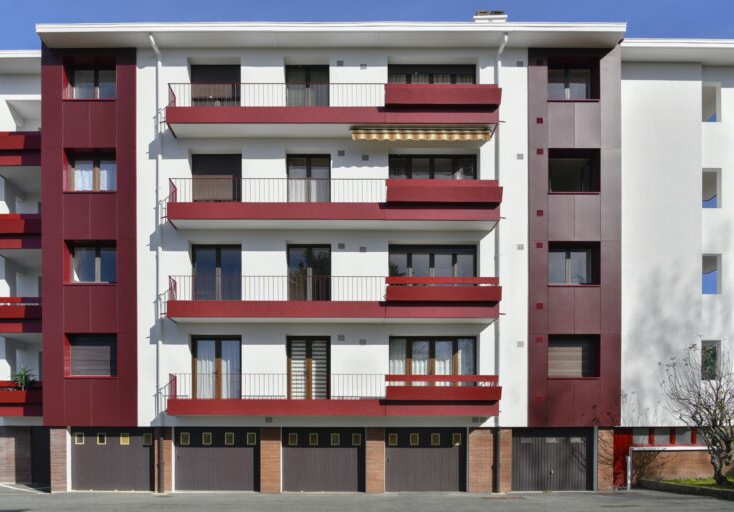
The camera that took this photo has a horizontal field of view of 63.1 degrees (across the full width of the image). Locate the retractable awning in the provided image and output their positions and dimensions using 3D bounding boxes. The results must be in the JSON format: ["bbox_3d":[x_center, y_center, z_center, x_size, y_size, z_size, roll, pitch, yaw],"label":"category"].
[{"bbox_3d":[1.560,-3.509,17.250,4.050,0.420,0.400,0,0,0],"label":"retractable awning"}]

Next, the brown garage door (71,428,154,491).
[{"bbox_3d":[-7.917,6.345,18.600,2.569,1.977,0.120,0,0,0],"label":"brown garage door"}]

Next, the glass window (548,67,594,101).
[{"bbox_3d":[6.354,-5.367,18.650,1.436,1.100,0.150,0,0,0],"label":"glass window"}]

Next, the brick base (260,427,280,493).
[{"bbox_3d":[-2.971,6.225,18.475,0.626,2.001,0.450,0,0,0],"label":"brick base"}]

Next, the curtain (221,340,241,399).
[{"bbox_3d":[-4.124,3.485,18.180,0.600,1.840,0.100,0,0,0],"label":"curtain"}]

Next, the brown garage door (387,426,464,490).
[{"bbox_3d":[1.788,6.182,18.100,2.460,1.960,0.100,0,0,0],"label":"brown garage door"}]

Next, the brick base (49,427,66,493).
[{"bbox_3d":[-9.212,6.111,17.850,0.523,1.942,0.380,0,0,0],"label":"brick base"}]

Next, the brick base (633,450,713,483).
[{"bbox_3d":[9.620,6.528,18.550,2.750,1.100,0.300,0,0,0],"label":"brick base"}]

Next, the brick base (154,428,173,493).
[{"bbox_3d":[-6.218,6.241,18.475,0.611,1.971,0.450,0,0,0],"label":"brick base"}]

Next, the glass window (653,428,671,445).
[{"bbox_3d":[9.449,5.772,19.100,0.560,0.510,0.060,0,0,0],"label":"glass window"}]

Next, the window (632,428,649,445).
[{"bbox_3d":[8.746,5.772,19.100,0.560,0.510,0.060,0,0,0],"label":"window"}]

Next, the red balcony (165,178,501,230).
[{"bbox_3d":[-0.953,-1.574,17.250,9.420,1.240,1.200,0,0,0],"label":"red balcony"}]

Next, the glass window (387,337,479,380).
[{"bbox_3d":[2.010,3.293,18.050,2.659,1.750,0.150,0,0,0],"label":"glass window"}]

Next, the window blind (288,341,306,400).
[{"bbox_3d":[-2.093,3.448,18.050,0.589,1.850,0.070,0,0,0],"label":"window blind"}]

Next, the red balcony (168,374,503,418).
[{"bbox_3d":[-0.967,3.899,17.250,9.420,1.220,1.200,0,0,0],"label":"red balcony"}]

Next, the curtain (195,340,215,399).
[{"bbox_3d":[-5.083,3.596,18.800,0.629,1.904,0.120,0,0,0],"label":"curtain"}]

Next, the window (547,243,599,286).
[{"bbox_3d":[6.187,0.279,18.050,1.556,1.254,0.150,0,0,0],"label":"window"}]

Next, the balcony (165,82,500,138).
[{"bbox_3d":[-0.956,-4.250,17.120,9.450,1.260,1.120,0,0,0],"label":"balcony"}]

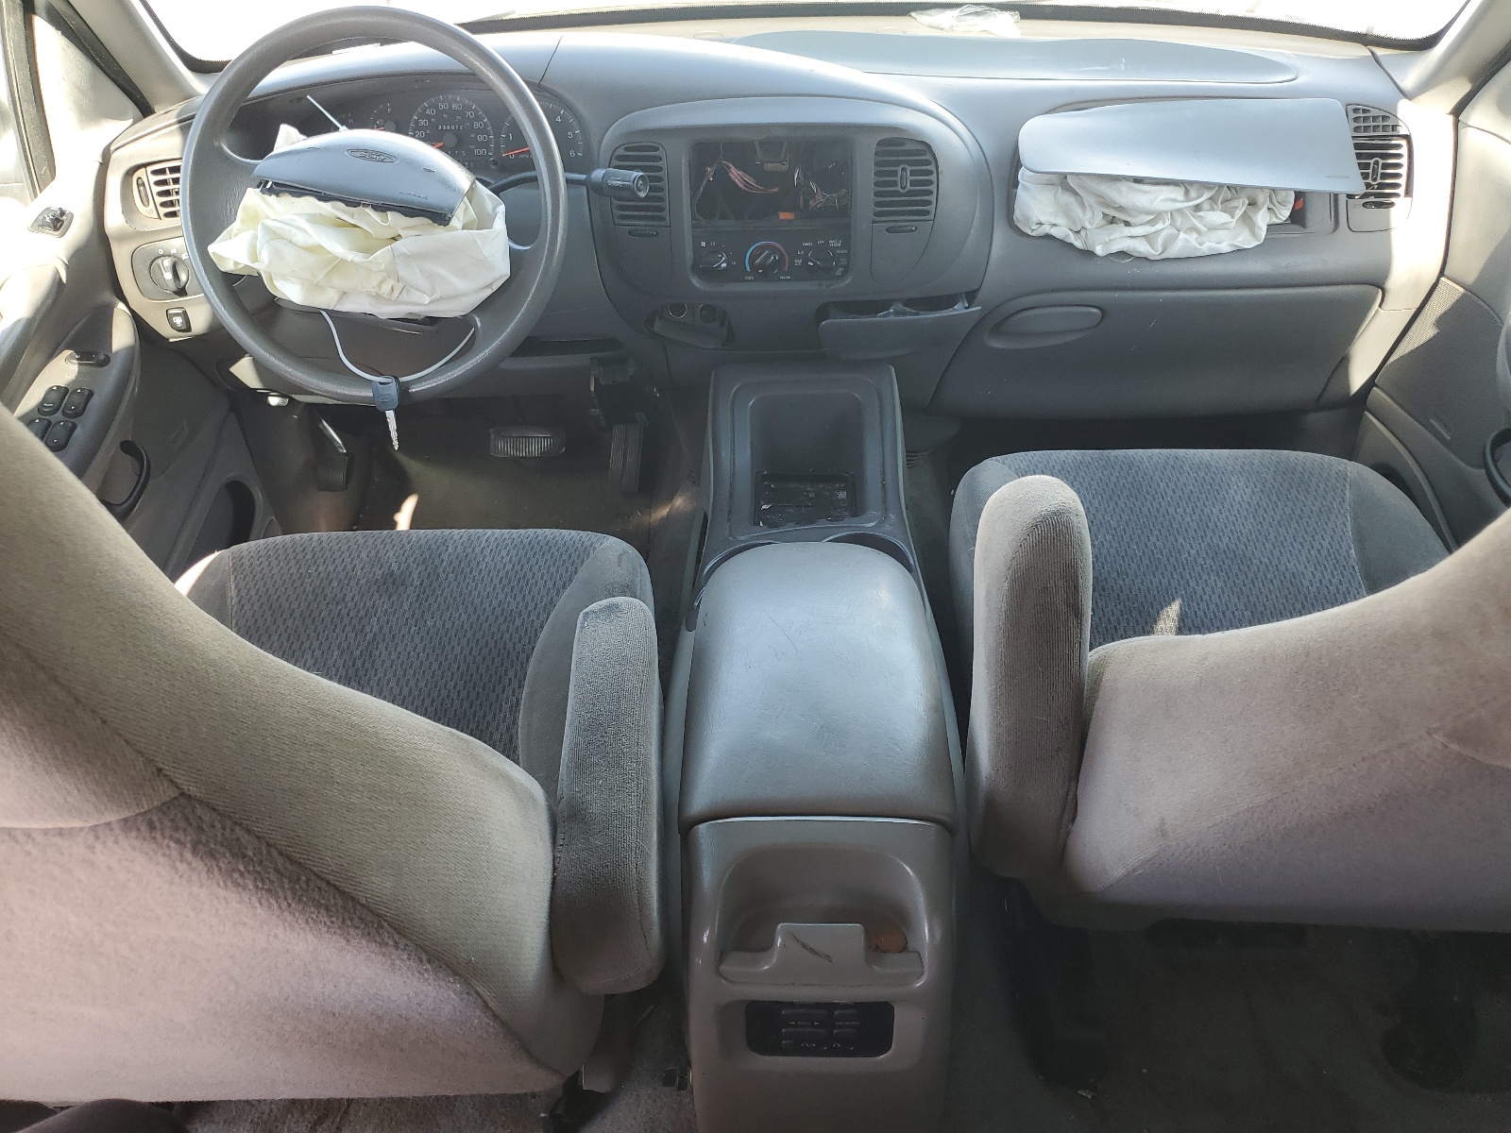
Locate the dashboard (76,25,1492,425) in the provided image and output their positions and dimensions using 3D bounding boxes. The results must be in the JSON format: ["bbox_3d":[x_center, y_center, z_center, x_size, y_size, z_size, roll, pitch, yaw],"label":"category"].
[{"bbox_3d":[0.023,-0.463,1.476,1.520,0.415,0.420,0,35,1],"label":"dashboard"}]

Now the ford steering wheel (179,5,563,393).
[{"bbox_3d":[-0.382,-0.357,1.142,0.390,0.390,0.120,8,8,0],"label":"ford steering wheel"}]

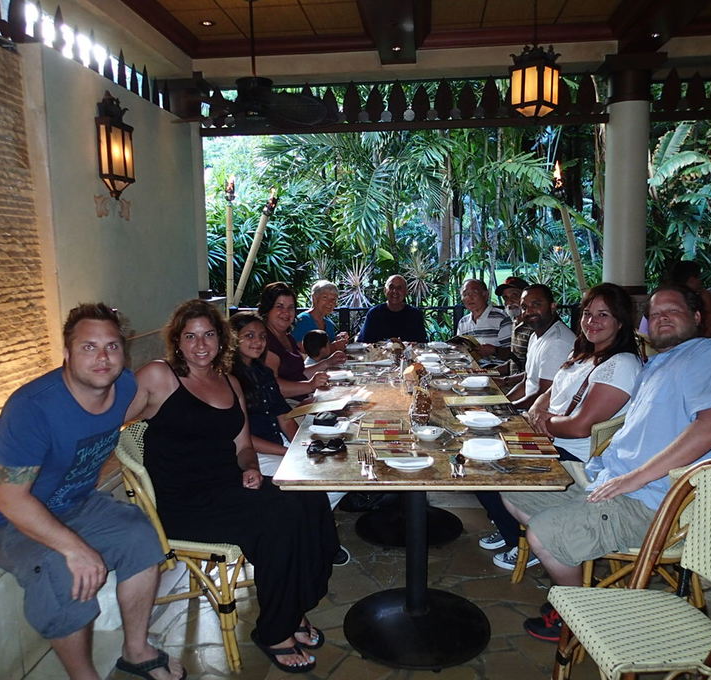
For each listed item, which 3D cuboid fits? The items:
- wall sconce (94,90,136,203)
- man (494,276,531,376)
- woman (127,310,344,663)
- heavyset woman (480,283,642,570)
[{"bbox_3d":[-1.384,-1.117,3.762,0.170,0.580,0.260,0,7,6],"label":"wall sconce"},{"bbox_3d":[0.930,0.241,4.224,0.800,1.280,0.500,-3,8,-18],"label":"man"},{"bbox_3d":[-0.409,0.493,2.388,0.700,1.290,0.500,4,9,33],"label":"woman"},{"bbox_3d":[1.005,0.398,2.998,0.820,1.280,0.560,-4,8,-22],"label":"heavyset woman"}]

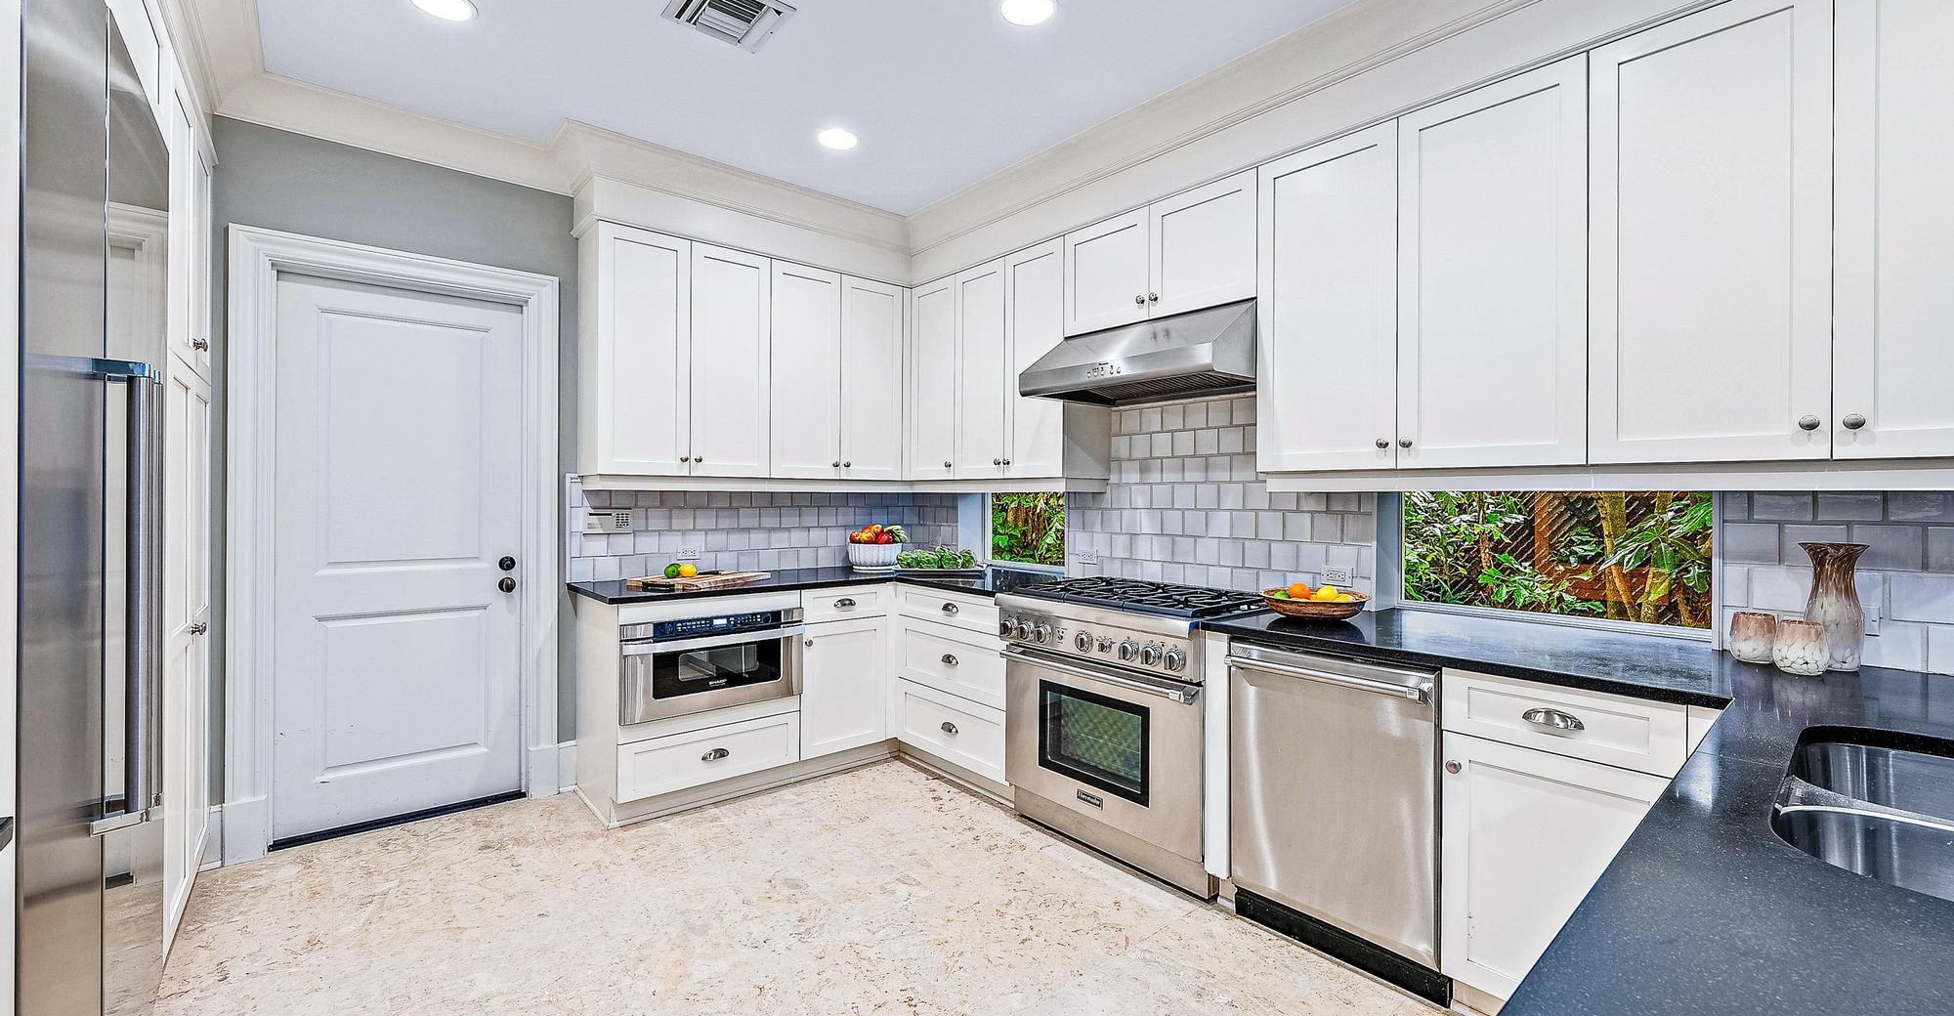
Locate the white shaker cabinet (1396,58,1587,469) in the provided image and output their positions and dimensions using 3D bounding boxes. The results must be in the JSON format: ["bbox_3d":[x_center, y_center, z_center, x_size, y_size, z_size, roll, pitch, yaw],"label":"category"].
[{"bbox_3d":[1.568,-0.658,2.269,0.330,1.079,0.467,0,1,-41],"label":"white shaker cabinet"}]

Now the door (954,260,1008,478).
[{"bbox_3d":[0.022,-0.667,3.776,0.025,1.055,0.371,0,1,-40],"label":"door"}]

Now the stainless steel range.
[{"bbox_3d":[0.656,0.822,2.984,0.735,0.945,0.911,0,1,-41],"label":"stainless steel range"}]

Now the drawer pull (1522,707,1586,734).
[{"bbox_3d":[1.340,0.491,1.775,0.030,0.040,0.118,0,1,-41],"label":"drawer pull"}]

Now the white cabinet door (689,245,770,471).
[{"bbox_3d":[-1.148,-0.671,3.551,0.379,1.055,0.025,0,1,-40],"label":"white cabinet door"}]

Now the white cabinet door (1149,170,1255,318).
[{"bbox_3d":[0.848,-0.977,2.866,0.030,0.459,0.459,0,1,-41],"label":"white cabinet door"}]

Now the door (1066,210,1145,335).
[{"bbox_3d":[0.541,-0.966,3.166,0.025,0.439,0.443,0,1,-40],"label":"door"}]

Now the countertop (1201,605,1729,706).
[{"bbox_3d":[1.392,0.403,2.221,0.665,0.037,1.215,0,1,-41],"label":"countertop"}]

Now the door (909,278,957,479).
[{"bbox_3d":[-0.226,-0.672,4.066,0.025,1.055,0.380,0,1,-40],"label":"door"}]

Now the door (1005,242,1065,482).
[{"bbox_3d":[0.273,-0.675,3.526,0.030,1.069,0.379,0,1,-41],"label":"door"}]

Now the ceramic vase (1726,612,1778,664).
[{"bbox_3d":[1.942,0.328,1.905,0.086,0.121,0.086,0,1,-41],"label":"ceramic vase"}]

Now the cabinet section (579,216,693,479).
[{"bbox_3d":[-1.519,-0.661,3.372,0.377,1.040,0.334,-1,1,-41],"label":"cabinet section"}]

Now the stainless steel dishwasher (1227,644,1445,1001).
[{"bbox_3d":[1.207,0.858,2.371,0.630,0.875,0.598,0,1,-41],"label":"stainless steel dishwasher"}]

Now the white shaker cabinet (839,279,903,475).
[{"bbox_3d":[-0.664,-0.680,4.178,0.405,1.063,0.330,0,1,-41],"label":"white shaker cabinet"}]

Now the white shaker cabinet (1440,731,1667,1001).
[{"bbox_3d":[1.341,0.879,1.765,0.025,0.617,0.446,0,1,-40],"label":"white shaker cabinet"}]

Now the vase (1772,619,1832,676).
[{"bbox_3d":[1.876,0.318,1.726,0.087,0.117,0.087,0,1,-40],"label":"vase"}]

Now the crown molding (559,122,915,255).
[{"bbox_3d":[-0.983,-1.453,3.583,1.730,0.143,0.130,0,1,-40],"label":"crown molding"}]

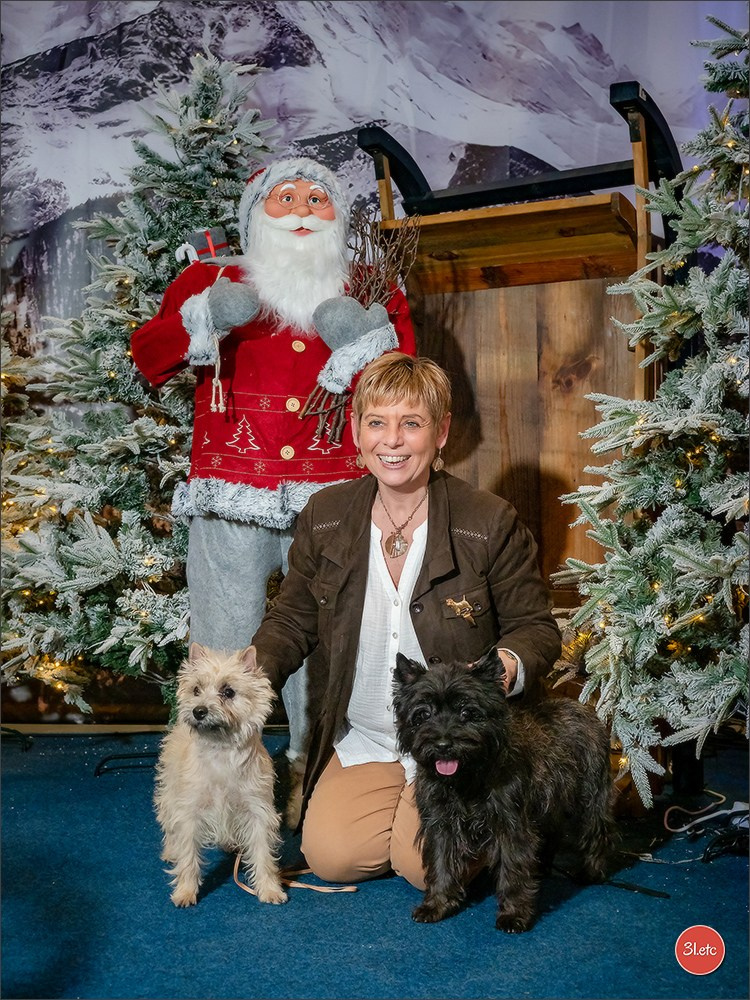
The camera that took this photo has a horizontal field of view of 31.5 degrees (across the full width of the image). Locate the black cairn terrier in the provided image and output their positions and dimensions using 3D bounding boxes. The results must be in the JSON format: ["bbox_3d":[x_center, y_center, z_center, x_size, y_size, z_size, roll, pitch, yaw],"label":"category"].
[{"bbox_3d":[0.212,0.409,2.050,0.220,0.405,0.450,2,3,30],"label":"black cairn terrier"}]

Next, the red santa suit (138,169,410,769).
[{"bbox_3d":[-0.193,-0.042,2.540,0.540,1.215,0.360,0,3,-5],"label":"red santa suit"}]

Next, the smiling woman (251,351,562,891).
[{"bbox_3d":[0.055,0.163,2.310,0.540,0.870,0.560,0,3,5],"label":"smiling woman"}]

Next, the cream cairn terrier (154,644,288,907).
[{"bbox_3d":[-0.258,0.407,2.180,0.200,0.395,0.440,-1,3,-10],"label":"cream cairn terrier"}]

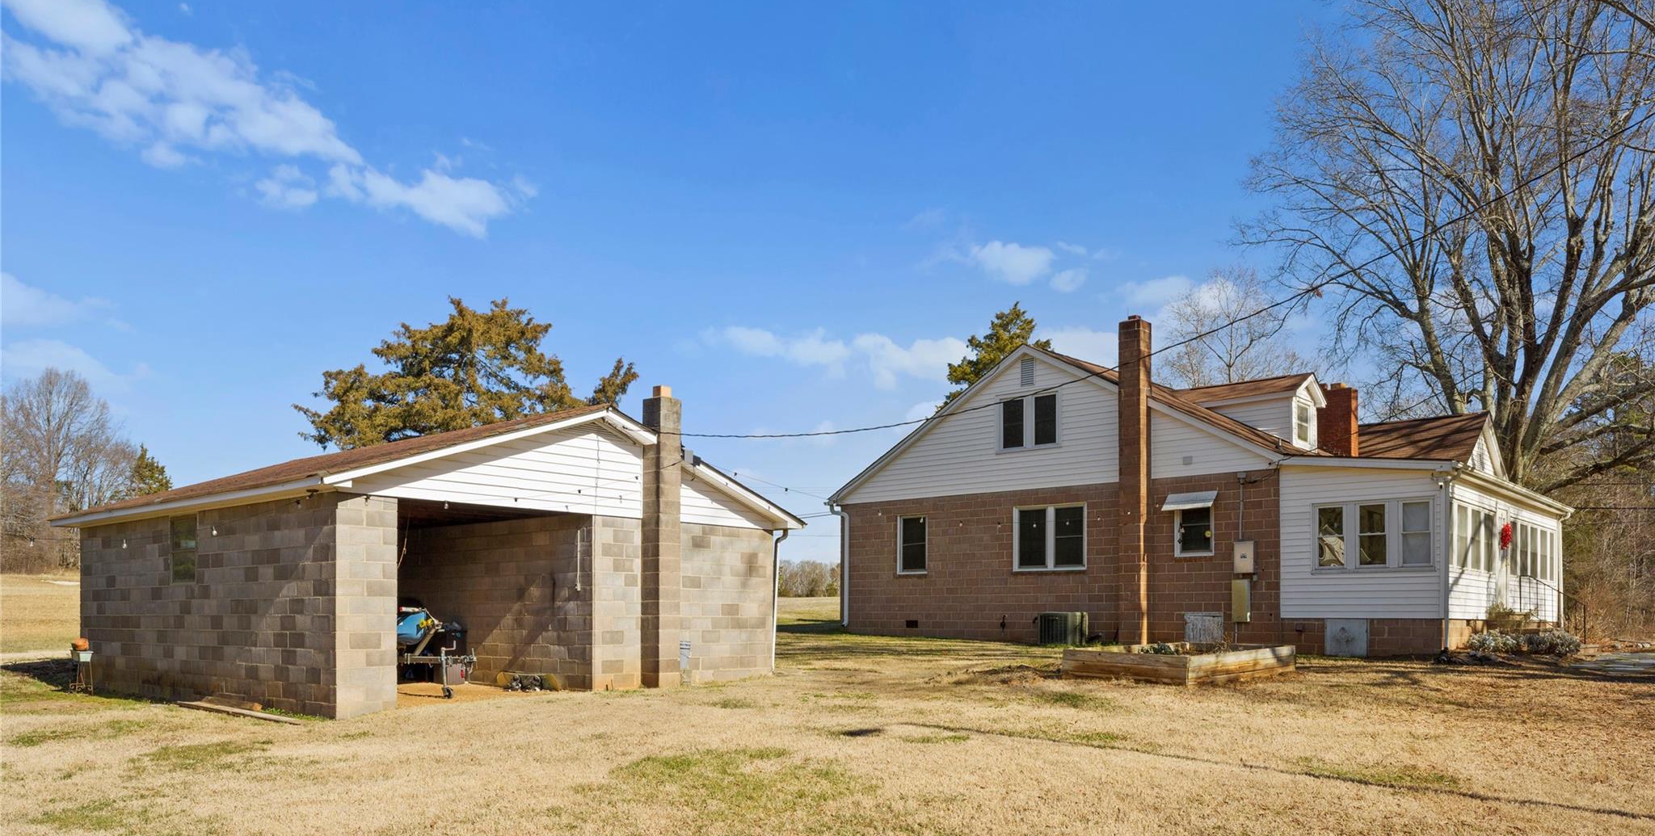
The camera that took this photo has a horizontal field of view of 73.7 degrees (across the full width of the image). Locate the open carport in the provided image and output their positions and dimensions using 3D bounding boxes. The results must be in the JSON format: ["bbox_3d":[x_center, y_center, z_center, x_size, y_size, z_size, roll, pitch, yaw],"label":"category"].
[{"bbox_3d":[-6.350,2.150,17.800,8.600,4.250,8.100,-6,-10,40],"label":"open carport"}]

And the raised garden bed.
[{"bbox_3d":[5.600,3.810,17.200,2.000,0.410,4.300,-7,-10,41],"label":"raised garden bed"}]

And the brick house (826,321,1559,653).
[{"bbox_3d":[9.200,2.250,28.200,15.000,7.000,11.100,-7,-10,41],"label":"brick house"}]

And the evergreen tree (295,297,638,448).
[{"bbox_3d":[-10.600,1.750,33.000,9.900,10.500,9.500,0,-7,0],"label":"evergreen tree"}]

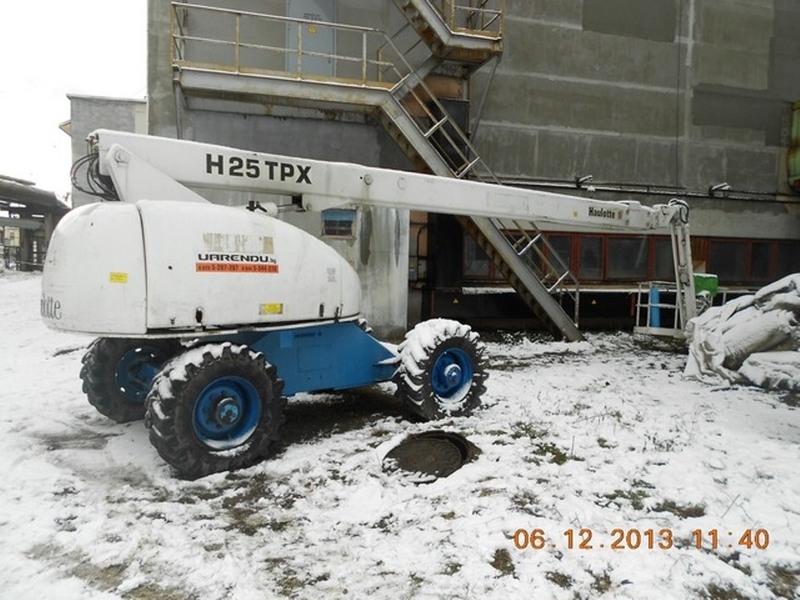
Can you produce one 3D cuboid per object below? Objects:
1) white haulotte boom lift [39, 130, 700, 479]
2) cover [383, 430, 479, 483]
[{"bbox_3d":[1.587,-0.160,8.321,11.363,2.707,2.424,-2,4,-37],"label":"white haulotte boom lift"},{"bbox_3d":[0.253,1.297,4.980,0.740,0.090,0.740,1,10,0],"label":"cover"}]

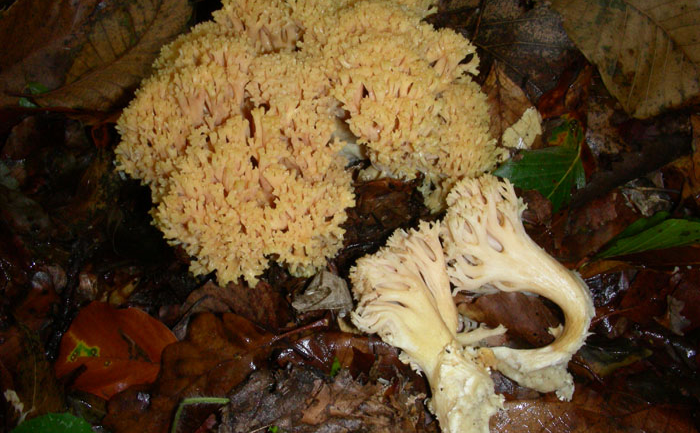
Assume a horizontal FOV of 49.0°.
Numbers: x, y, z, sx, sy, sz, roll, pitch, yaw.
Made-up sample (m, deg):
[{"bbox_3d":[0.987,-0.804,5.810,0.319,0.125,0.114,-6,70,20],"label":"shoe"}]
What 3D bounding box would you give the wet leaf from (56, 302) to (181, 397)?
[{"bbox_3d":[-0.114,0.065,0.380,0.058,0.014,0.052,1,58,1],"label":"wet leaf"}]

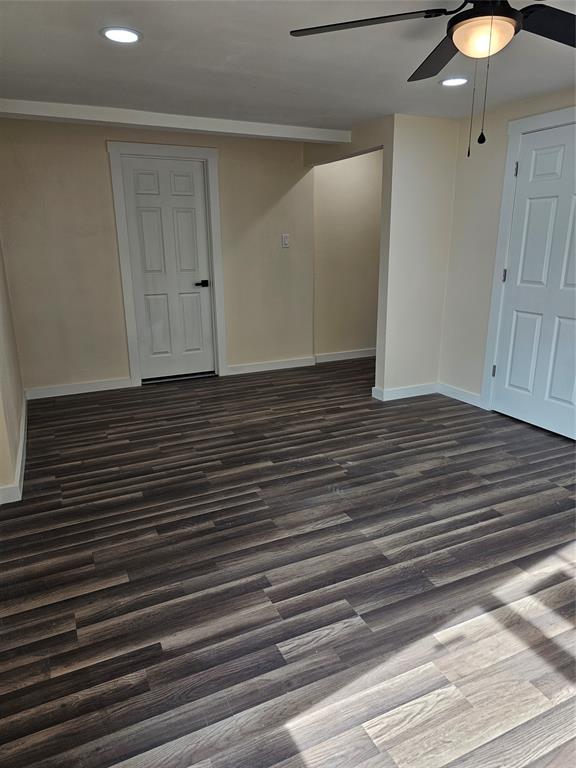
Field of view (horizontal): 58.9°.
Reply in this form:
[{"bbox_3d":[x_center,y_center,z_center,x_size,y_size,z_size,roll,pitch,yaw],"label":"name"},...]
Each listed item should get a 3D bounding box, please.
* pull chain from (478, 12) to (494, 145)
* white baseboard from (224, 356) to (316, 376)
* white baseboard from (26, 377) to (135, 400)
[{"bbox_3d":[0.599,-0.914,1.535,0.024,0.353,0.024,-8,18,-24],"label":"pull chain"},{"bbox_3d":[-0.169,-0.203,5.533,1.041,0.099,0.018,-8,18,-24],"label":"white baseboard"},{"bbox_3d":[-1.934,0.038,4.757,0.921,0.104,0.018,-8,18,-24],"label":"white baseboard"}]

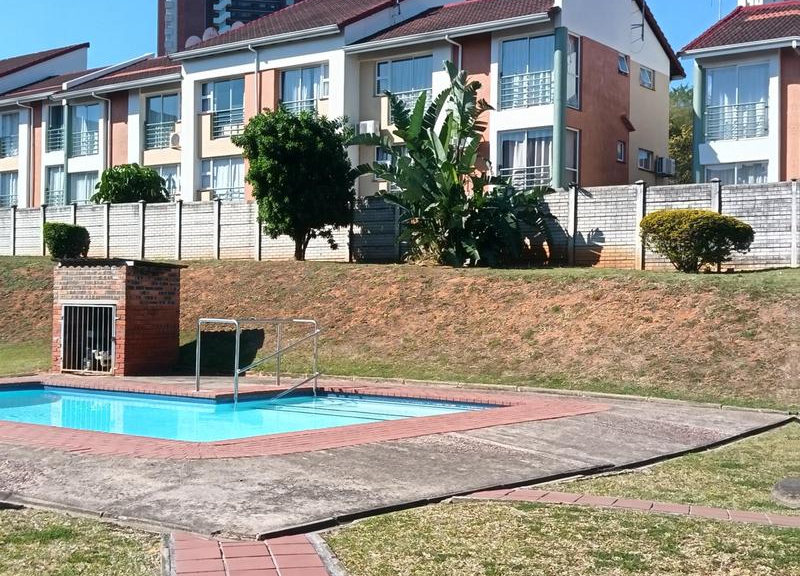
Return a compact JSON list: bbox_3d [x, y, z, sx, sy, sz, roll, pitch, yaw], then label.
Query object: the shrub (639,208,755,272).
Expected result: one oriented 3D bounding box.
[{"bbox_3d":[5.525,-0.882,20.600,2.120,1.190,2.000,1,-1,15],"label":"shrub"}]

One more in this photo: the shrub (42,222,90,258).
[{"bbox_3d":[-9.350,-1.318,31.100,1.350,1.040,1.300,1,-1,-17],"label":"shrub"}]

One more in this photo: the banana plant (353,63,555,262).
[{"bbox_3d":[1.105,-2.671,23.800,4.330,4.420,3.300,1,-1,3],"label":"banana plant"}]

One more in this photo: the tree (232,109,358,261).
[{"bbox_3d":[-2.487,-2.463,26.400,3.000,3.620,2.900,1,-1,-5],"label":"tree"}]

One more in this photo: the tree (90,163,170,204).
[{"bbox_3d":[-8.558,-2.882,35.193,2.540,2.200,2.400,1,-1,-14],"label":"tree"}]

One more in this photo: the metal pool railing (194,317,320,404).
[{"bbox_3d":[-2.089,1.050,16.463,0.830,1.210,1.770,0,-1,36],"label":"metal pool railing"}]

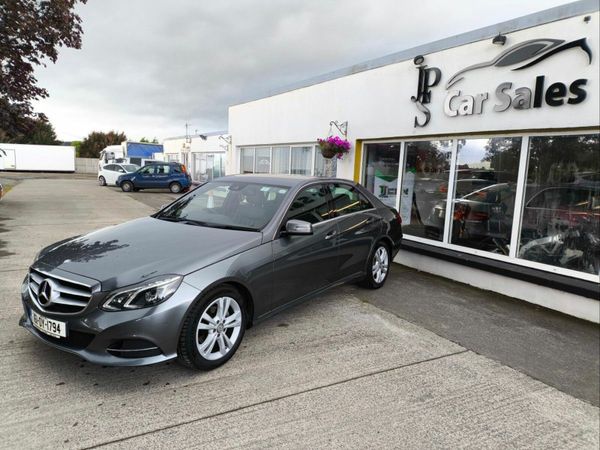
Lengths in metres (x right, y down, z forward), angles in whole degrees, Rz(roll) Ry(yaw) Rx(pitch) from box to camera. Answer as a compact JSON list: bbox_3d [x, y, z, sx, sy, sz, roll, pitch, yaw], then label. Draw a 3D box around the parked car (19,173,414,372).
[{"bbox_3d":[-0.402,0.134,4.963,1.900,1.460,4.880,7,9,34],"label":"parked car"}]

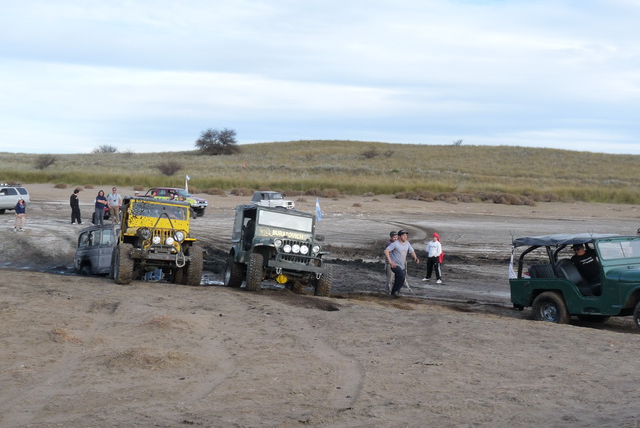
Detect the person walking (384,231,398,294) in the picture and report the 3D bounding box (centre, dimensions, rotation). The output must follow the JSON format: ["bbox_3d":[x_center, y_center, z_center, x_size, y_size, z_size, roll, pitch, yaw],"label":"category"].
[{"bbox_3d":[1.837,1.259,22.800,0.500,1.670,0.380,-2,4,-30],"label":"person walking"}]

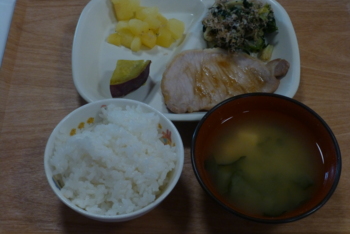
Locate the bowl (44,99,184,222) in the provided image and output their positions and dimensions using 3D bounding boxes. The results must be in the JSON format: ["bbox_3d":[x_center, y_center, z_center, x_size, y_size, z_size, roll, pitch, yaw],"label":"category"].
[{"bbox_3d":[-0.049,0.046,0.504,0.113,0.054,0.113,0,56,-1],"label":"bowl"}]

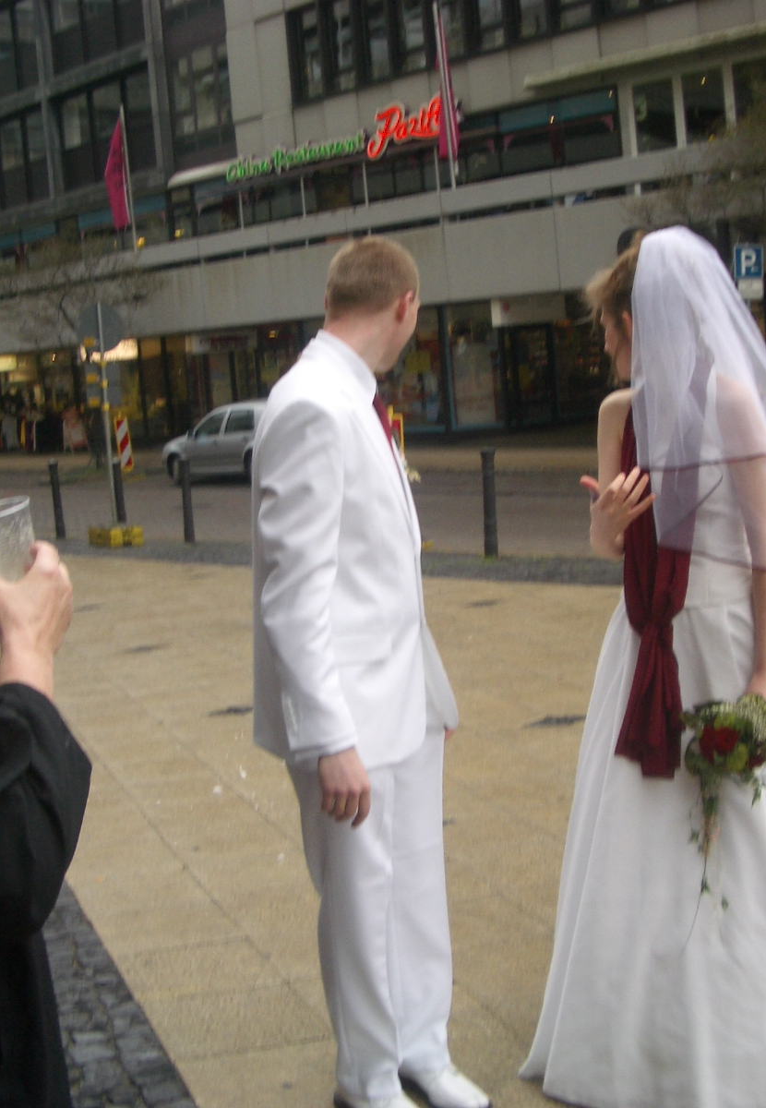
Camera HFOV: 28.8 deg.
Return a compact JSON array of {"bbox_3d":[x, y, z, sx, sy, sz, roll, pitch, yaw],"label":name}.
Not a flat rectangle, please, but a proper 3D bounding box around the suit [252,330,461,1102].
[{"bbox_3d":[-0.055,0.354,3.038,0.360,1.570,0.530,-2,8,17],"label":"suit"}]

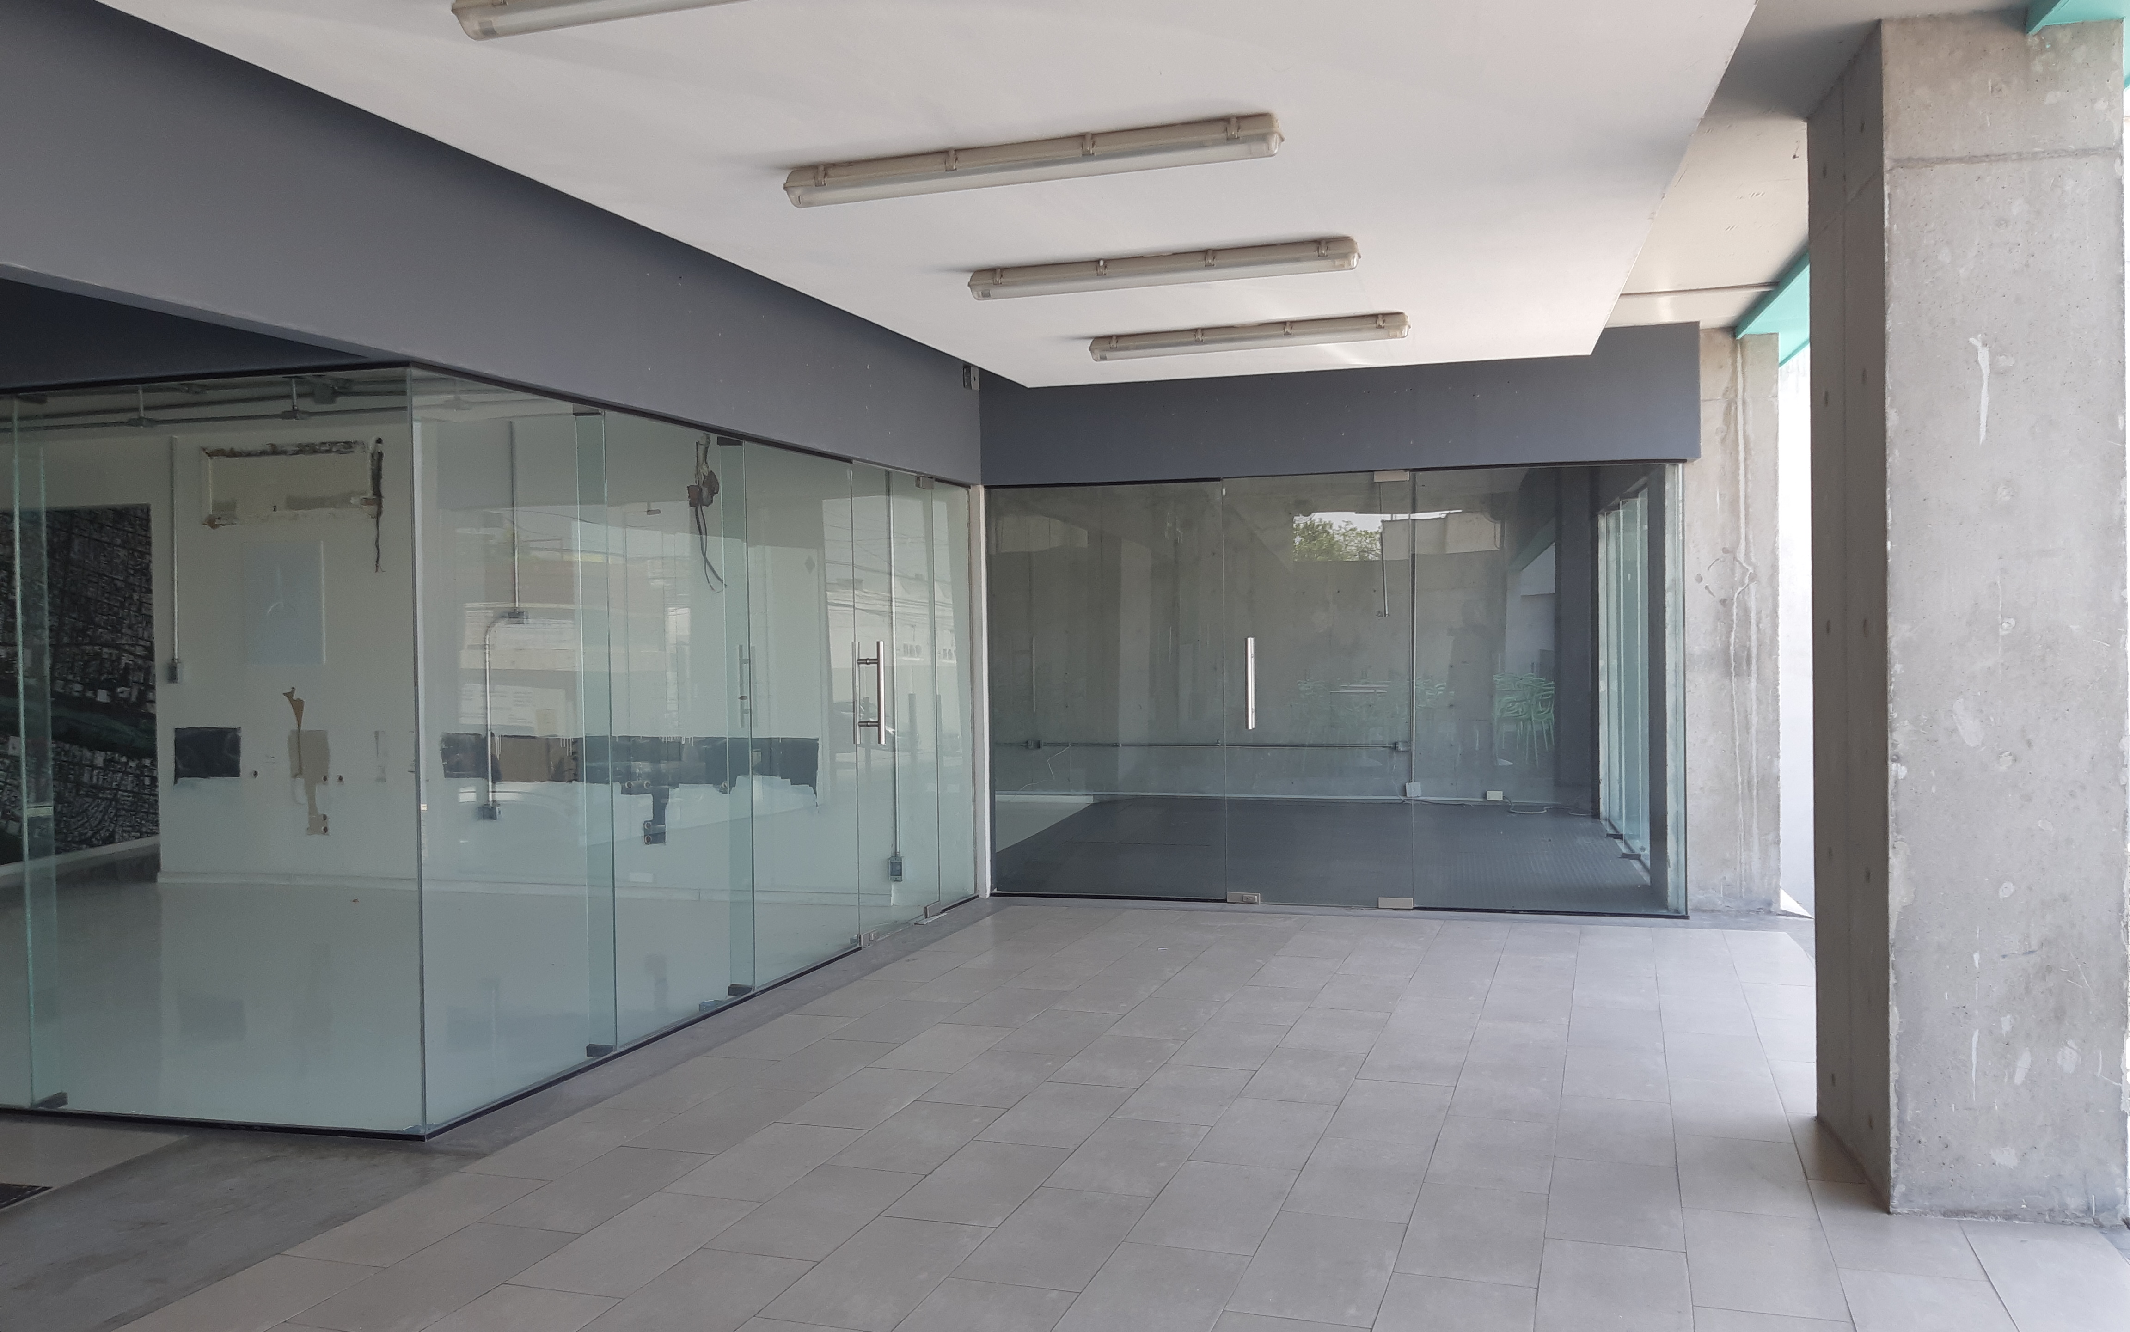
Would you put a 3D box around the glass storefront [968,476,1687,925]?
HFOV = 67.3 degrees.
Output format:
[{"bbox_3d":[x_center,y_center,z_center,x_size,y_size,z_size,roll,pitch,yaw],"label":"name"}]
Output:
[{"bbox_3d":[1.271,0.126,8.185,3.555,2.210,0.080,-1,1,16],"label":"glass storefront"}]

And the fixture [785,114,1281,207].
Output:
[{"bbox_3d":[-0.101,-1.243,3.955,1.275,0.092,0.105,-1,1,18],"label":"fixture"}]

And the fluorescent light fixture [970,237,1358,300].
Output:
[{"bbox_3d":[0.300,-1.267,5.122,1.275,0.092,0.105,-1,1,18],"label":"fluorescent light fixture"}]

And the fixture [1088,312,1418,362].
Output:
[{"bbox_3d":[0.708,-1.291,6.283,1.275,0.092,0.105,-1,1,18],"label":"fixture"}]

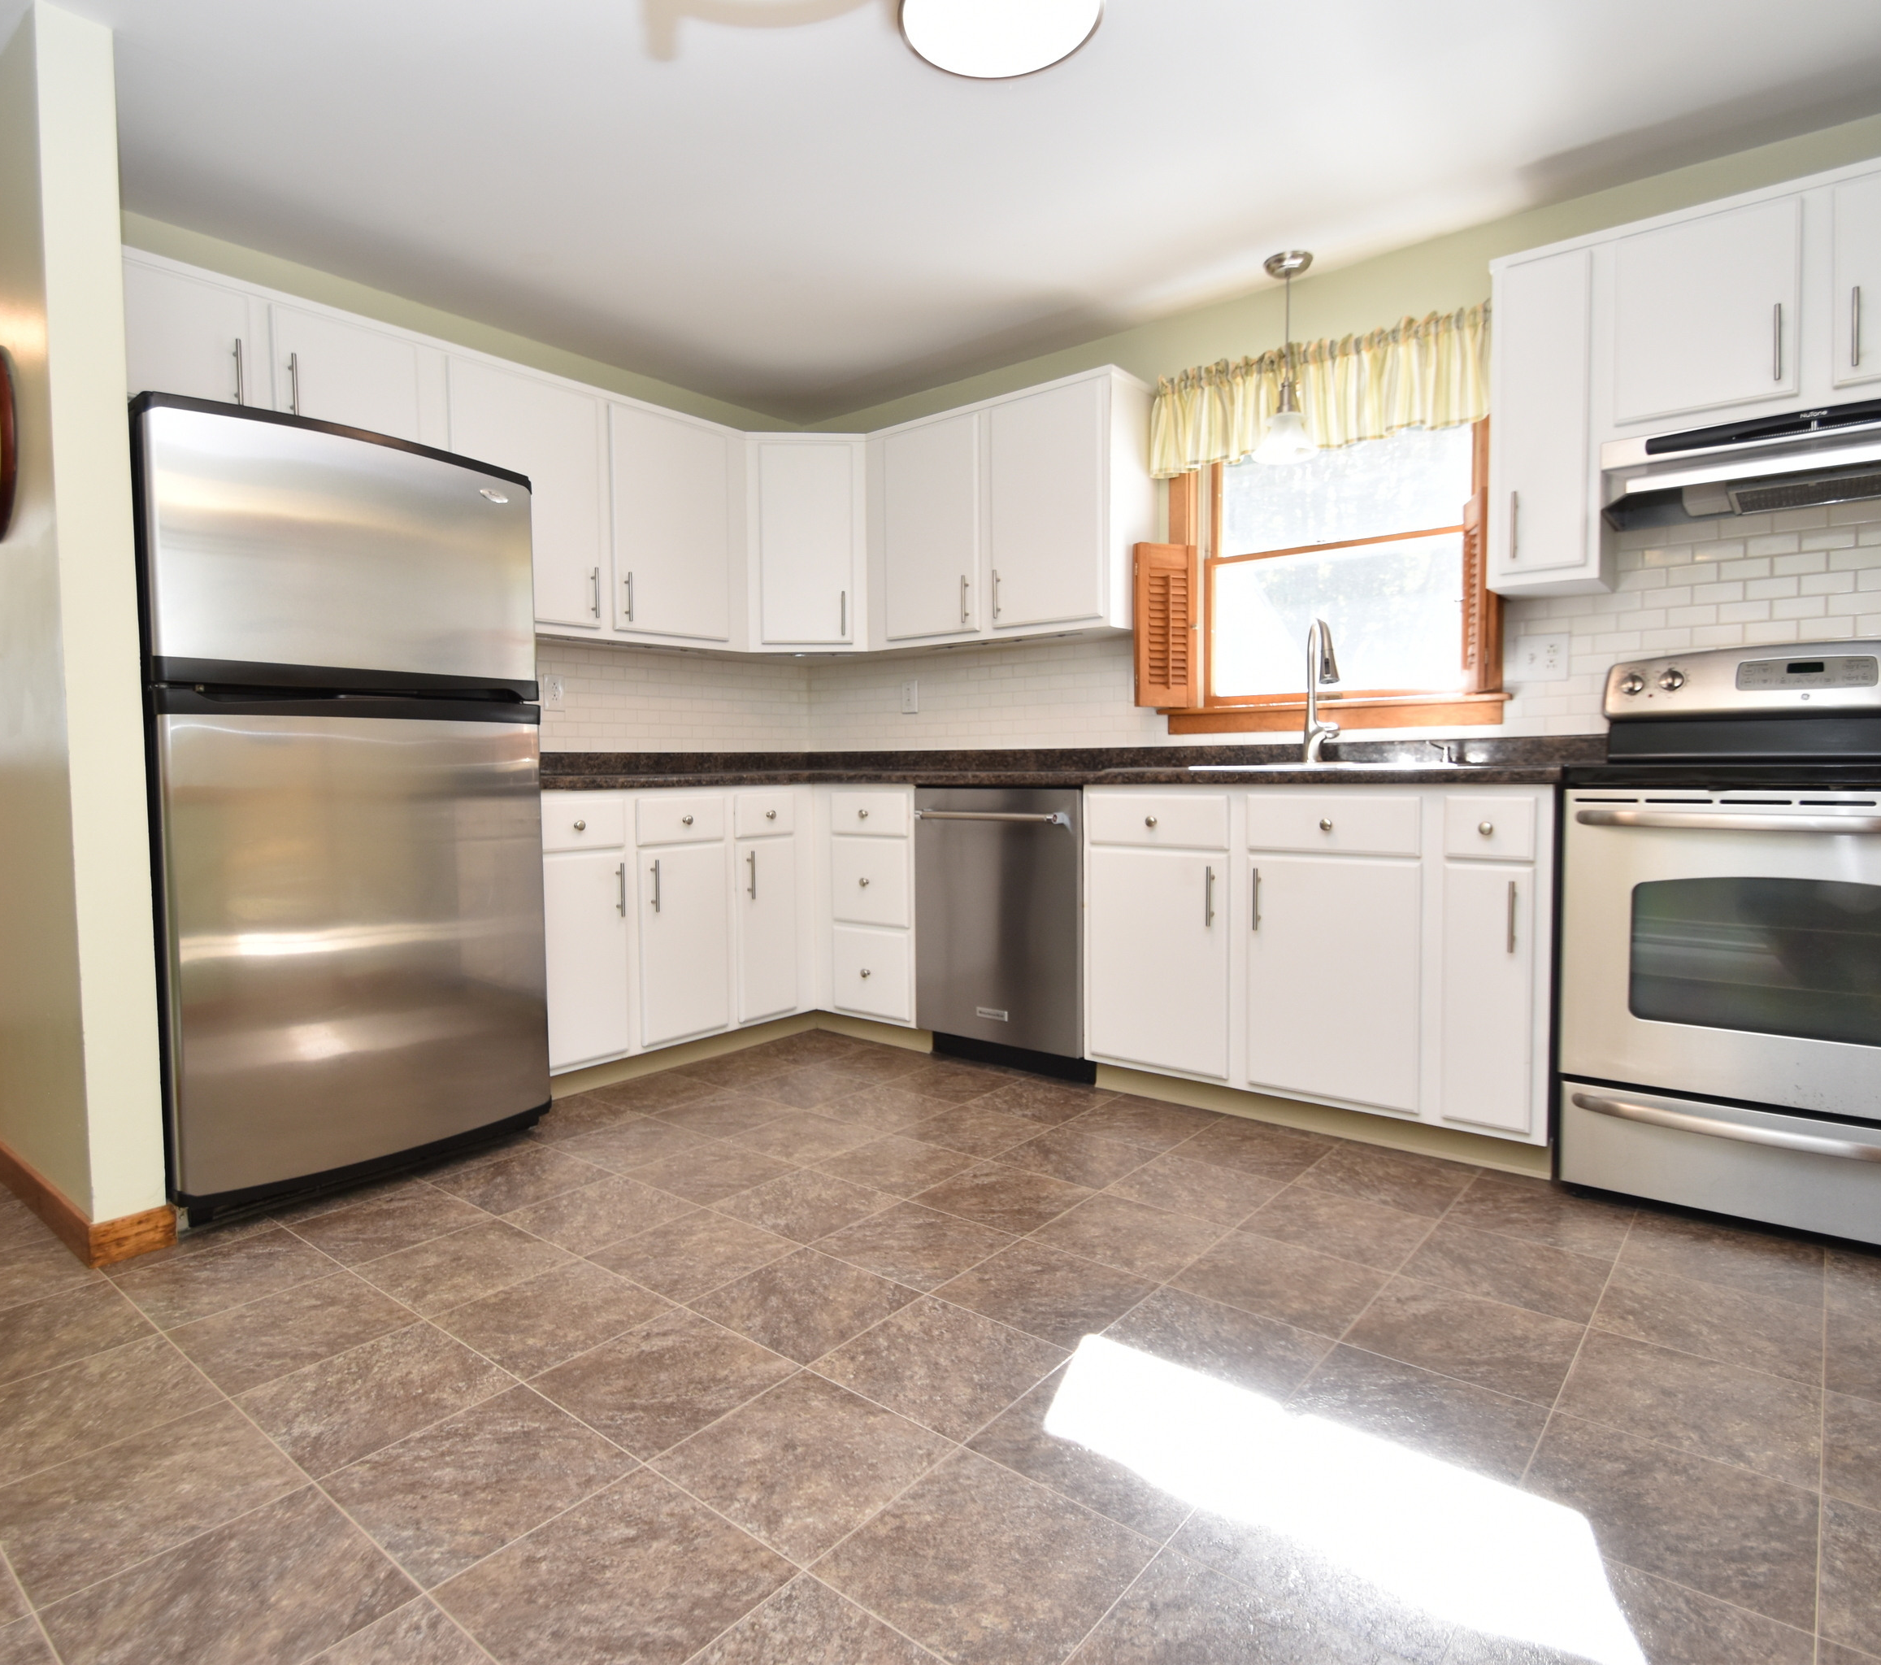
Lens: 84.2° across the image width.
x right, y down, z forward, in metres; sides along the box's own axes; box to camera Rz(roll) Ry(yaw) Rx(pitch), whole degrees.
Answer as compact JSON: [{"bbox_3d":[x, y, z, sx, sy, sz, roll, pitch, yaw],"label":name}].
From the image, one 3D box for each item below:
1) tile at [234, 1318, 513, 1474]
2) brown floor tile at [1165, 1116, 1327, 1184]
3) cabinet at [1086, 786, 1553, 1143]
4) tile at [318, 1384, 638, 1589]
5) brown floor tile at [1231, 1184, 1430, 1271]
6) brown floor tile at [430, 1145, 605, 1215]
[{"bbox_3d":[-0.840,0.837,1.552,0.301,0.010,0.295,2,4,39],"label":"tile"},{"bbox_3d":[0.771,0.789,2.579,0.305,0.010,0.315,2,4,38],"label":"brown floor tile"},{"bbox_3d":[1.063,0.271,2.881,1.178,0.802,0.621,2,4,38],"label":"cabinet"},{"bbox_3d":[-0.608,0.858,1.383,0.303,0.010,0.297,2,4,38],"label":"tile"},{"bbox_3d":[0.808,0.807,2.127,0.304,0.010,0.300,2,4,39],"label":"brown floor tile"},{"bbox_3d":[-0.991,0.813,2.435,0.303,0.015,0.299,2,3,39],"label":"brown floor tile"}]

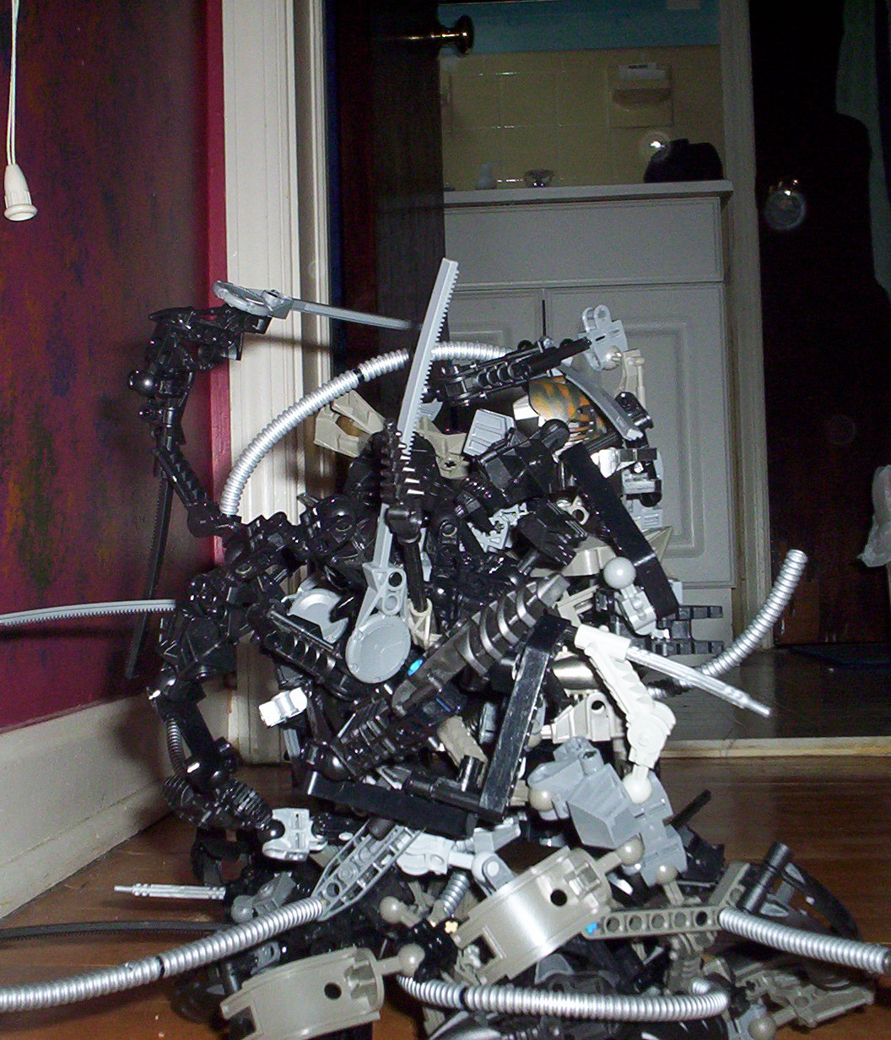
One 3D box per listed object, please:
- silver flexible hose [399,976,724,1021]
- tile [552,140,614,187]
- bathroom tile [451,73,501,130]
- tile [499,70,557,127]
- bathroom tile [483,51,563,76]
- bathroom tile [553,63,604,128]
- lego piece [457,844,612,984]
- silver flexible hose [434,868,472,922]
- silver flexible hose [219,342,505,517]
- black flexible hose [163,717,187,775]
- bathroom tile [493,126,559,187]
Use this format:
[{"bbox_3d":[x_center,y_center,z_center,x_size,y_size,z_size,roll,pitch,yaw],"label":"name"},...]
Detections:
[{"bbox_3d":[0.034,0.137,0.441,0.093,0.010,0.034,-1,-2,0],"label":"silver flexible hose"},{"bbox_3d":[0.278,-0.731,3.025,0.107,0.107,0.009,-2,-2,4],"label":"tile"},{"bbox_3d":[0.063,-0.840,3.042,0.107,0.107,0.009,-2,-2,4],"label":"bathroom tile"},{"bbox_3d":[0.168,-0.841,3.035,0.107,0.107,0.009,-2,-2,4],"label":"tile"},{"bbox_3d":[0.156,-0.915,3.039,0.153,0.047,0.010,-2,-2,4],"label":"bathroom tile"},{"bbox_3d":[0.274,-0.842,3.029,0.107,0.107,0.009,-2,-2,4],"label":"bathroom tile"},{"bbox_3d":[0.028,0.122,0.468,0.047,0.024,0.020,-34,-6,-3],"label":"lego piece"},{"bbox_3d":[0.003,0.138,0.557,0.007,0.021,0.007,22,12,-4],"label":"silver flexible hose"},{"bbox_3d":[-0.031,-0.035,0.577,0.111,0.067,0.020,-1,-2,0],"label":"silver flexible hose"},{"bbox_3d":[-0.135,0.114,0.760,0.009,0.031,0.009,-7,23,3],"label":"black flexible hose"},{"bbox_3d":[0.170,-0.732,3.032,0.107,0.107,0.009,-2,-2,4],"label":"bathroom tile"}]

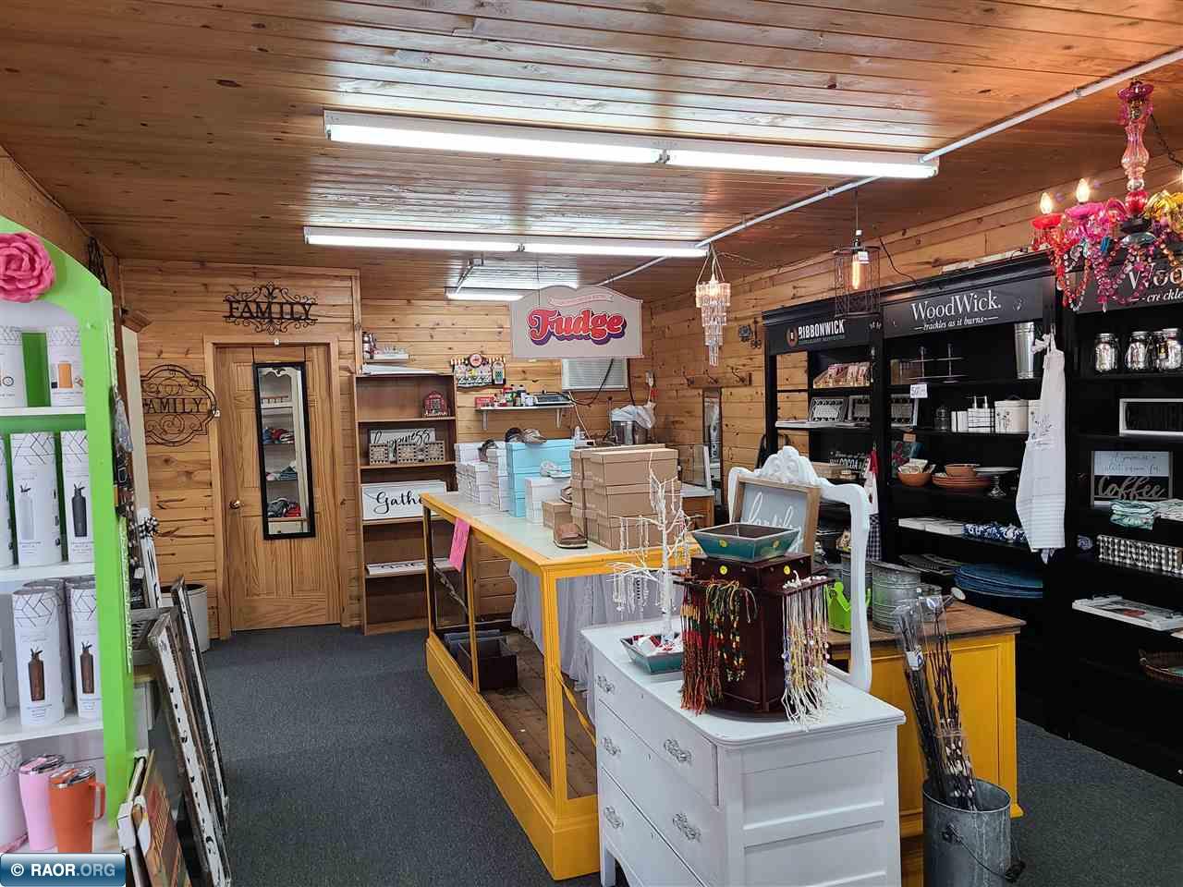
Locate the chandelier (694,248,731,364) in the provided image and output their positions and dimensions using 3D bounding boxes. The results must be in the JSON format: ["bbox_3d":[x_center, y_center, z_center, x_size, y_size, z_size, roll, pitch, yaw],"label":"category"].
[{"bbox_3d":[0.763,-0.857,5.537,0.235,0.750,0.235,-2,3,0],"label":"chandelier"}]

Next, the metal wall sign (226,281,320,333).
[{"bbox_3d":[-2.248,-0.954,6.247,0.624,0.376,0.025,-2,3,-18],"label":"metal wall sign"}]

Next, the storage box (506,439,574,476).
[{"bbox_3d":[-0.248,0.051,4.214,0.298,0.116,0.166,-2,3,-18],"label":"storage box"}]

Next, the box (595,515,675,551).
[{"bbox_3d":[0.152,0.306,3.247,0.278,0.111,0.258,-3,3,-20],"label":"box"}]

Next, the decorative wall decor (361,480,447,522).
[{"bbox_3d":[-1.300,0.392,6.214,0.591,0.246,0.060,-3,3,-18],"label":"decorative wall decor"}]

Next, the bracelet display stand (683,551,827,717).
[{"bbox_3d":[0.378,0.435,2.091,0.310,0.337,0.310,-4,4,-42],"label":"bracelet display stand"}]

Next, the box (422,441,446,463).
[{"bbox_3d":[-1.123,0.058,6.290,0.145,0.136,0.145,-2,3,-18],"label":"box"}]

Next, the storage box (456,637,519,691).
[{"bbox_3d":[-0.490,1.051,4.207,0.208,0.166,0.290,-3,3,-21],"label":"storage box"}]

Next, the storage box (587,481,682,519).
[{"bbox_3d":[0.143,0.196,3.243,0.281,0.113,0.263,-3,3,-20],"label":"storage box"}]

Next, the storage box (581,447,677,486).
[{"bbox_3d":[0.132,0.084,3.236,0.281,0.112,0.263,-3,3,-20],"label":"storage box"}]

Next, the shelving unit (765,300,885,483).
[{"bbox_3d":[1.588,0.171,5.727,0.345,2.144,1.282,-3,3,-18],"label":"shelving unit"}]

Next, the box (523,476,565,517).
[{"bbox_3d":[-0.153,0.238,4.003,0.283,0.180,0.129,-3,3,-20],"label":"box"}]

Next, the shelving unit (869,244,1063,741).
[{"bbox_3d":[1.990,0.210,4.531,0.345,2.144,1.243,-3,3,-18],"label":"shelving unit"}]

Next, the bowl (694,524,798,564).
[{"bbox_3d":[0.367,0.236,2.106,0.180,0.060,0.184,-4,4,-43],"label":"bowl"}]

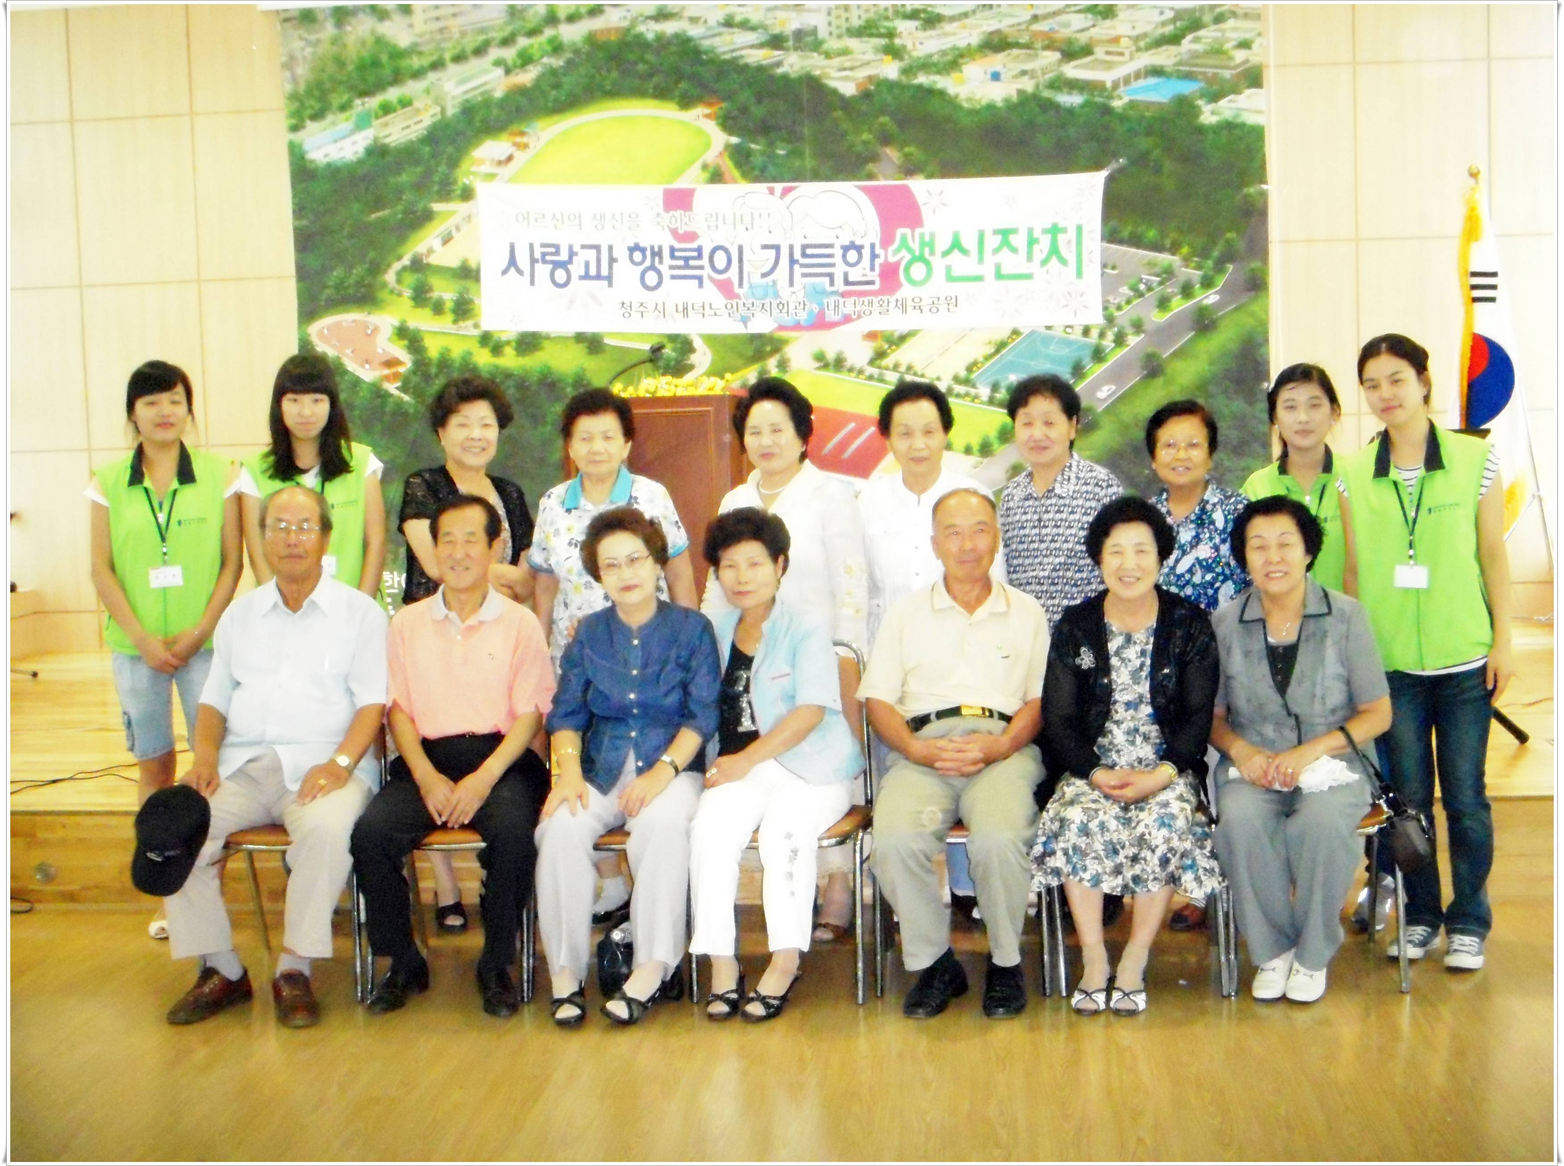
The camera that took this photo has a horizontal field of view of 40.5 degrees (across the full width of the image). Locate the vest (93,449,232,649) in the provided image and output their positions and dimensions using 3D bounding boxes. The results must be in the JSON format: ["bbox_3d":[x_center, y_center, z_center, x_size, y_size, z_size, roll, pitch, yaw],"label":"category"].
[{"bbox_3d":[-1.798,-0.099,6.130,0.390,0.620,0.250,-3,6,-11],"label":"vest"}]

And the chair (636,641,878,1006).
[{"bbox_3d":[-0.002,0.596,5.371,0.450,0.830,0.500,-1,4,5],"label":"chair"}]

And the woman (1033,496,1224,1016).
[{"bbox_3d":[0.877,0.383,5.318,0.480,1.210,0.720,-1,4,12],"label":"woman"}]

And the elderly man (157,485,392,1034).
[{"bbox_3d":[-1.300,0.413,5.394,0.550,1.270,0.760,-2,4,0],"label":"elderly man"}]

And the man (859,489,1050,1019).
[{"bbox_3d":[0.451,0.402,5.570,0.490,1.270,0.700,-2,6,1],"label":"man"}]

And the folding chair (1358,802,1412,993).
[{"bbox_3d":[1.371,0.613,5.560,0.460,0.800,0.500,-1,6,7],"label":"folding chair"}]

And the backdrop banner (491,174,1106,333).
[{"bbox_3d":[0.048,-1.734,11.200,3.330,0.790,0.030,-1,4,6],"label":"backdrop banner"}]

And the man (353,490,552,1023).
[{"bbox_3d":[-0.813,0.412,5.415,0.500,1.240,0.760,-2,4,2],"label":"man"}]

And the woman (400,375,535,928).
[{"bbox_3d":[-0.897,0.204,6.065,0.420,1.570,0.300,-3,4,-13],"label":"woman"}]

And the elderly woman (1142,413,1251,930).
[{"bbox_3d":[1.167,0.217,6.030,0.430,1.500,0.300,0,6,14],"label":"elderly woman"}]

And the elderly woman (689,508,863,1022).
[{"bbox_3d":[-0.008,0.429,5.580,0.450,1.240,0.670,1,6,20],"label":"elderly woman"}]

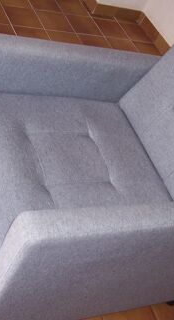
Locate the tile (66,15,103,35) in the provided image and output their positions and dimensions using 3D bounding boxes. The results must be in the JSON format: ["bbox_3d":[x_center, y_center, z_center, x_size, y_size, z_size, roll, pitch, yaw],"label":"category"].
[{"bbox_3d":[-0.020,-0.833,2.823,0.200,0.010,0.200,-3,51,-33],"label":"tile"}]

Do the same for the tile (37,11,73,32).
[{"bbox_3d":[-0.190,-0.824,2.711,0.200,0.010,0.200,-3,51,-33],"label":"tile"}]

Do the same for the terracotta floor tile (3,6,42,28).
[{"bbox_3d":[-0.357,-0.808,2.585,0.199,0.010,0.199,-3,51,-33],"label":"terracotta floor tile"}]

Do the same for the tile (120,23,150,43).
[{"bbox_3d":[0.317,-0.857,3.035,0.199,0.010,0.199,-3,51,-33],"label":"tile"}]

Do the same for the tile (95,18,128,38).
[{"bbox_3d":[0.148,-0.847,2.925,0.199,0.010,0.199,-3,51,-33],"label":"tile"}]

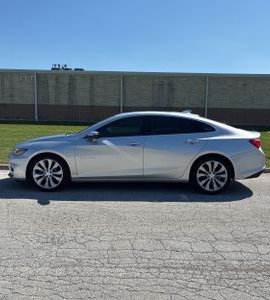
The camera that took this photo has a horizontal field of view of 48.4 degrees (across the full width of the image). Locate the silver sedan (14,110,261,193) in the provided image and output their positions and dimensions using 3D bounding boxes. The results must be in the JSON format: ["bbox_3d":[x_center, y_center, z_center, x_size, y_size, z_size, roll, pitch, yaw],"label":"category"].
[{"bbox_3d":[0.012,-0.052,6.010,4.925,1.465,1.870,1,6,3],"label":"silver sedan"}]

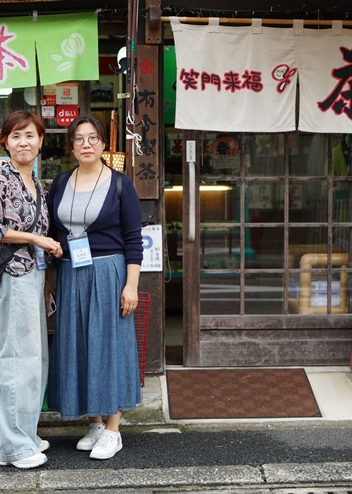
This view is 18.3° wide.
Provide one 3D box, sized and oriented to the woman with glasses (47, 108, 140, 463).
[{"bbox_3d":[-0.385,0.184,5.115,0.460,1.595,0.360,2,7,18],"label":"woman with glasses"}]

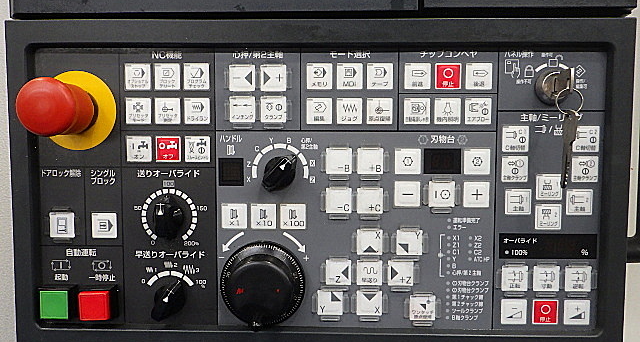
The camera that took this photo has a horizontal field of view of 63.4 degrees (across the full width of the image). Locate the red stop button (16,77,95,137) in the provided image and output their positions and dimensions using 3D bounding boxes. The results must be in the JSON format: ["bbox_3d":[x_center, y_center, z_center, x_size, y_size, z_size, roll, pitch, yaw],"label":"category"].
[{"bbox_3d":[-0.183,-0.044,0.363,0.040,0.040,0.042,0,3,2],"label":"red stop button"}]

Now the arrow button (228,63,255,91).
[{"bbox_3d":[-0.056,-0.068,0.380,0.019,0.019,0.006,0,4,1],"label":"arrow button"}]

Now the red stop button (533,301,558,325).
[{"bbox_3d":[0.170,0.106,0.393,0.019,0.019,0.008,0,3,2],"label":"red stop button"}]

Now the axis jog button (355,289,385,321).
[{"bbox_3d":[0.037,0.098,0.389,0.019,0.019,0.006,0,4,1],"label":"axis jog button"}]

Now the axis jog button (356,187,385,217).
[{"bbox_3d":[0.037,0.022,0.385,0.019,0.019,0.006,0,3,2],"label":"axis jog button"}]

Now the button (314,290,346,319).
[{"bbox_3d":[0.008,0.100,0.397,0.019,0.019,0.008,0,3,2],"label":"button"}]

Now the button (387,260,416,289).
[{"bbox_3d":[0.060,0.076,0.387,0.019,0.019,0.006,0,3,2],"label":"button"}]

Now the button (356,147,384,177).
[{"bbox_3d":[0.038,-0.007,0.390,0.019,0.019,0.008,0,3,2],"label":"button"}]

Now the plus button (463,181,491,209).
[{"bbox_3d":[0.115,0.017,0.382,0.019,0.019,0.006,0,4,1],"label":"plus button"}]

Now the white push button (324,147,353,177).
[{"bbox_3d":[0.014,-0.007,0.384,0.019,0.019,0.006,0,3,2],"label":"white push button"}]

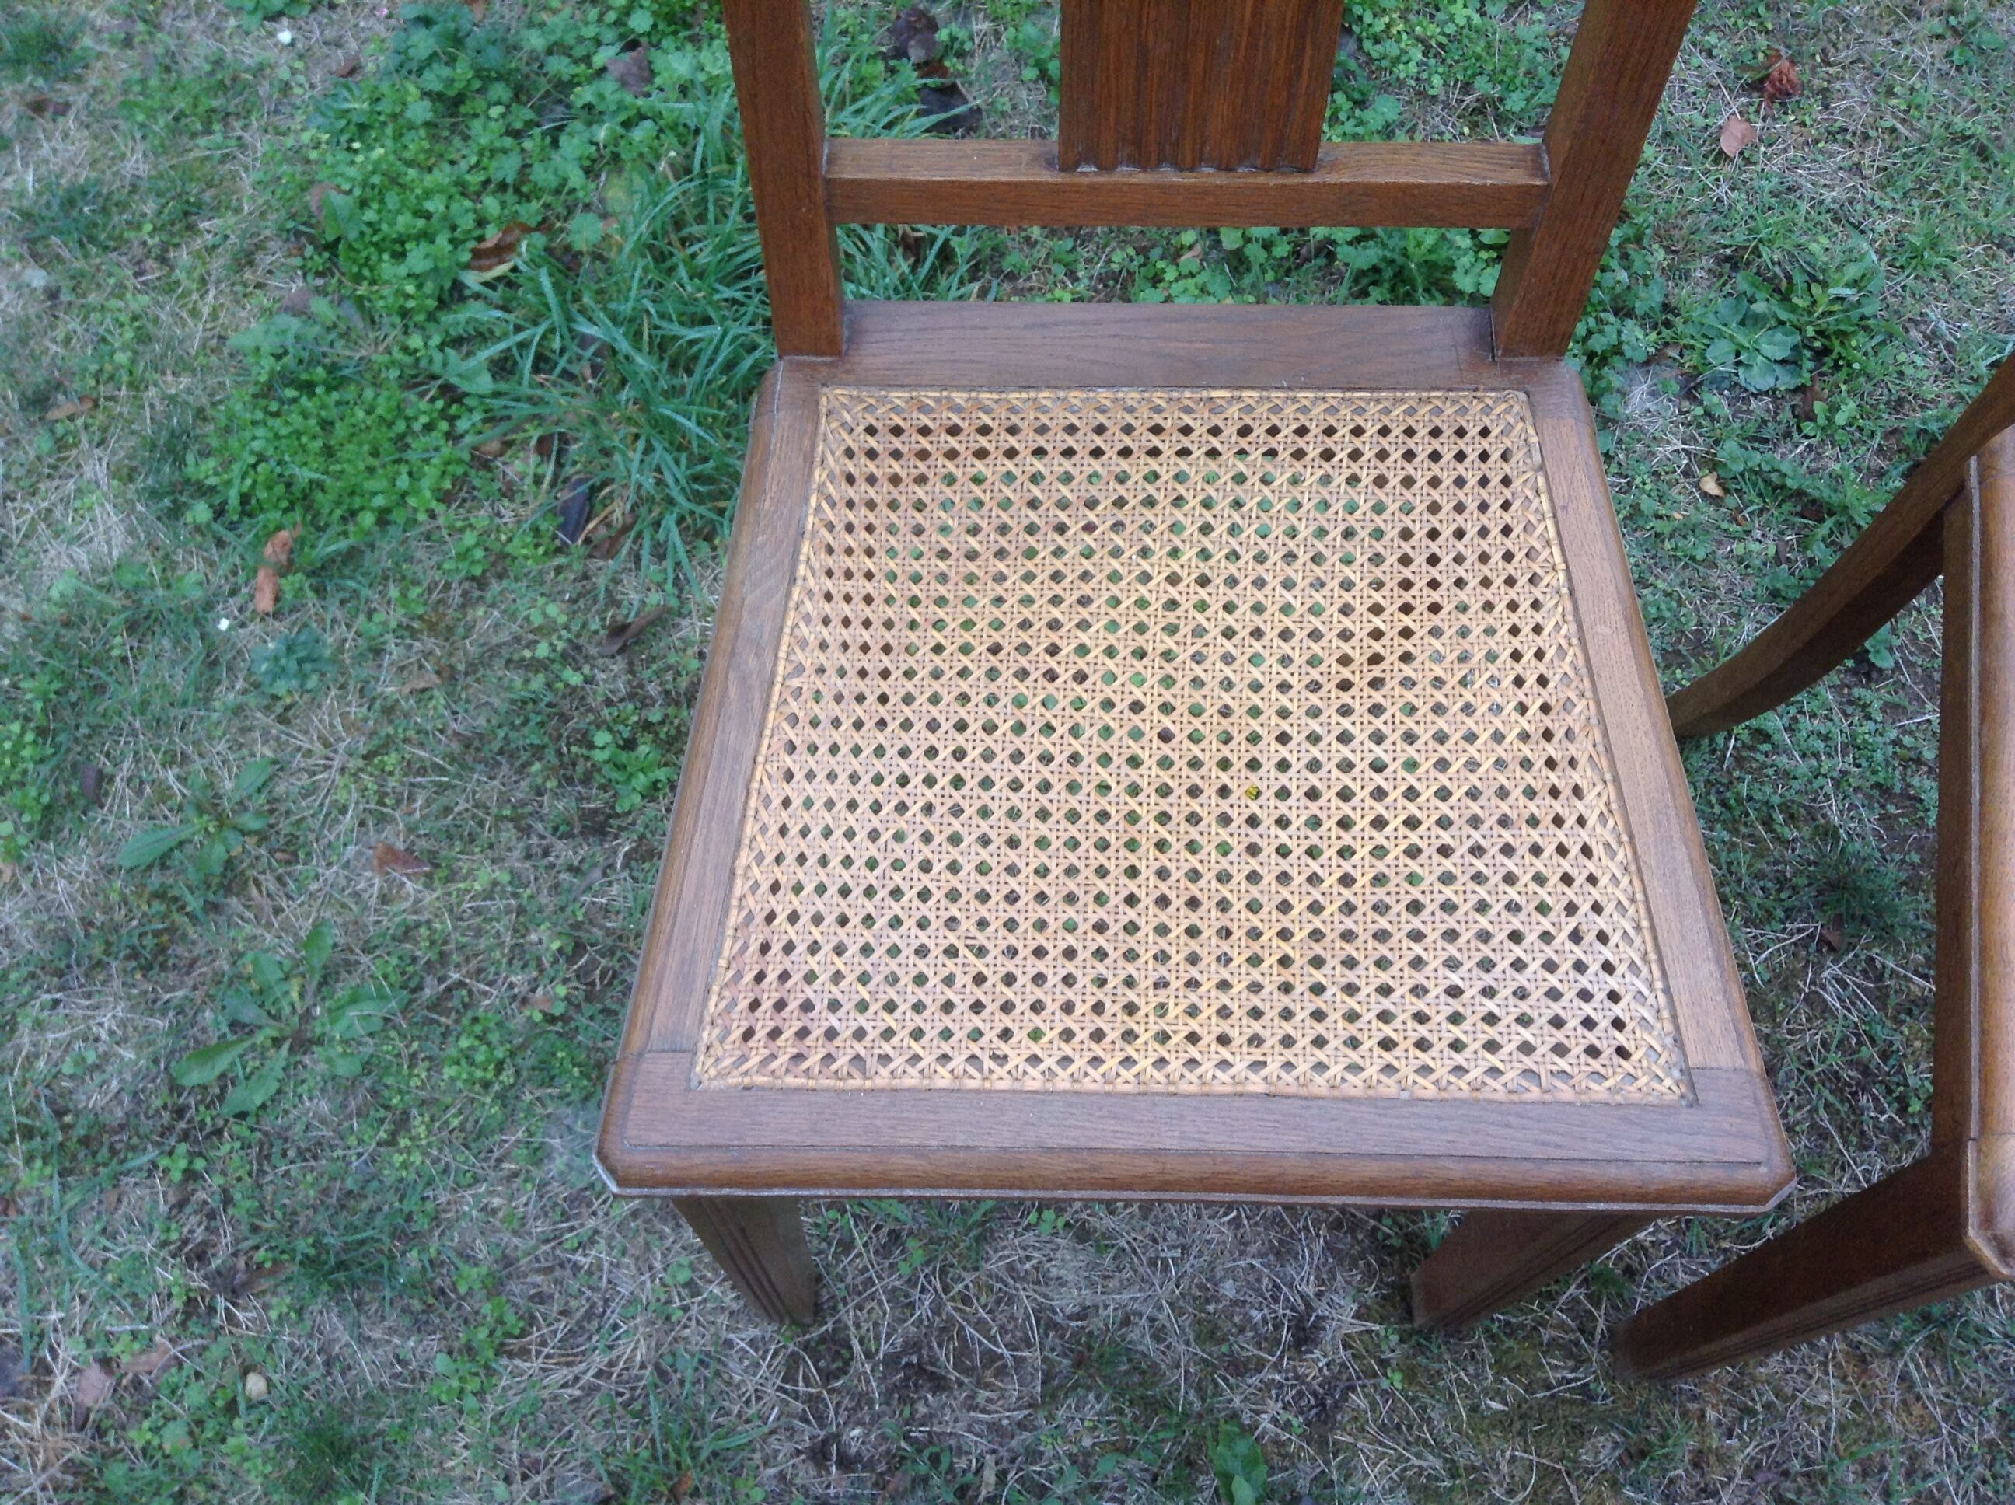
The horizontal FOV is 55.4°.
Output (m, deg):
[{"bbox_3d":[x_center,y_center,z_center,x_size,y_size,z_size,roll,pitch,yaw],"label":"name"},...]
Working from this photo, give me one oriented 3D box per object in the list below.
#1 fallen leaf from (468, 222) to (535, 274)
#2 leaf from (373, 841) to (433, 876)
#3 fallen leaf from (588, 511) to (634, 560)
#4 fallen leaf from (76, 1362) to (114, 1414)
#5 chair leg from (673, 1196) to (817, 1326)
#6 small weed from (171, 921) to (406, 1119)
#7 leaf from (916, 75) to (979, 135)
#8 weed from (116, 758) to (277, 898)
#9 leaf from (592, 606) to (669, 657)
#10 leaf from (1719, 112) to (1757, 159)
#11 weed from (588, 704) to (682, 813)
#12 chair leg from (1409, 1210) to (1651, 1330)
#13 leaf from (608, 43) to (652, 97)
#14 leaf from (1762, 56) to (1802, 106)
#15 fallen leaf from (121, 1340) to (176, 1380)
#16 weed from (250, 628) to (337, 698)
[{"bbox_3d":[-0.370,-0.368,1.401,0.051,0.020,0.030,-25,68,-11],"label":"fallen leaf"},{"bbox_3d":[-0.387,0.069,1.230,0.036,0.012,0.019,17,67,7],"label":"leaf"},{"bbox_3d":[-0.274,-0.149,1.325,0.022,0.014,0.036,27,69,11],"label":"fallen leaf"},{"bbox_3d":[-0.523,0.364,1.100,0.021,0.010,0.031,13,67,6],"label":"fallen leaf"},{"bbox_3d":[-0.120,0.234,0.954,0.040,0.430,0.040,1,66,0],"label":"chair leg"},{"bbox_3d":[-0.448,0.167,1.198,0.138,0.040,0.122,-8,66,-4],"label":"small weed"},{"bbox_3d":[-0.047,-0.507,1.504,0.047,0.018,0.042,0,66,-1],"label":"leaf"},{"bbox_3d":[-0.522,0.049,1.233,0.090,0.035,0.084,0,66,0],"label":"weed"},{"bbox_3d":[-0.257,-0.084,1.317,0.055,0.015,0.018,-33,70,-14],"label":"leaf"},{"bbox_3d":[0.571,-0.482,1.499,0.028,0.012,0.034,8,66,3],"label":"leaf"},{"bbox_3d":[-0.246,0.004,1.269,0.056,0.040,0.060,-4,66,-2],"label":"weed"},{"bbox_3d":[0.251,0.239,0.954,0.040,0.430,0.040,1,66,0],"label":"chair leg"},{"bbox_3d":[-0.287,-0.518,1.458,0.038,0.018,0.034,42,72,17],"label":"leaf"},{"bbox_3d":[0.613,-0.533,1.519,0.027,0.020,0.034,9,66,4],"label":"leaf"},{"bbox_3d":[-0.495,0.350,1.105,0.032,0.012,0.021,-21,68,-9],"label":"fallen leaf"},{"bbox_3d":[-0.478,-0.060,1.284,0.053,0.030,0.048,0,66,0],"label":"weed"}]

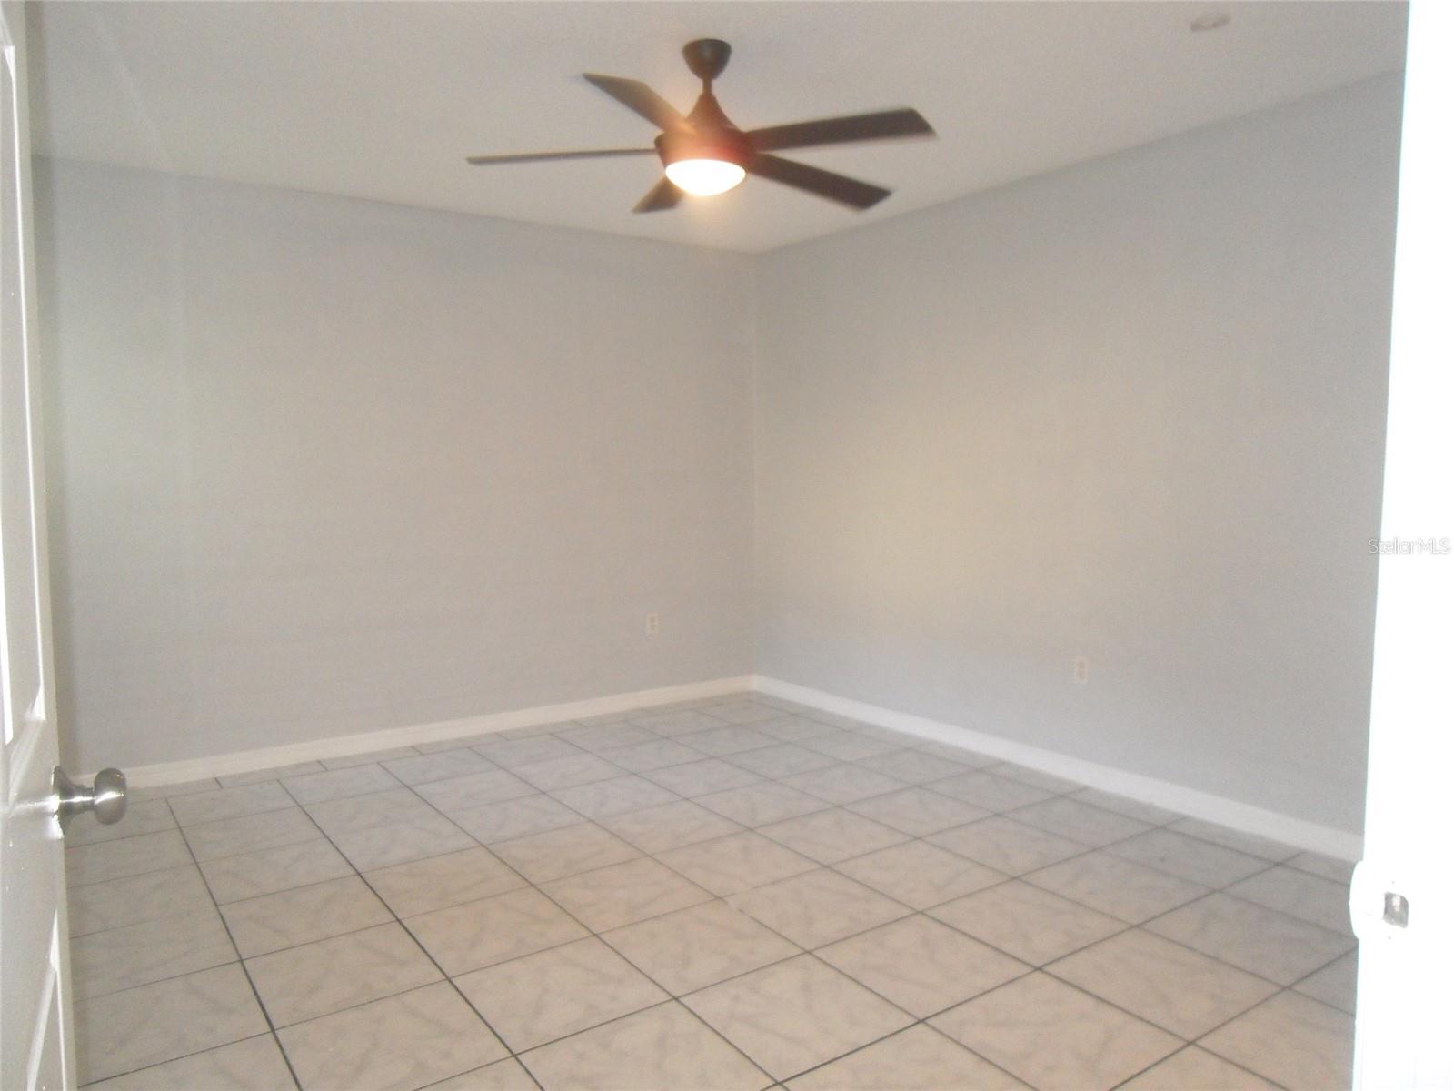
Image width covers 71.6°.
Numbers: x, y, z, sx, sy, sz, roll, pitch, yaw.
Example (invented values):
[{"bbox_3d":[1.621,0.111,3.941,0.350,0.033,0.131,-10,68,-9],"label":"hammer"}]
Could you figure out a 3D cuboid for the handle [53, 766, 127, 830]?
[{"bbox_3d":[-0.619,0.246,0.984,0.057,0.064,0.064,-3,5,-29],"label":"handle"}]

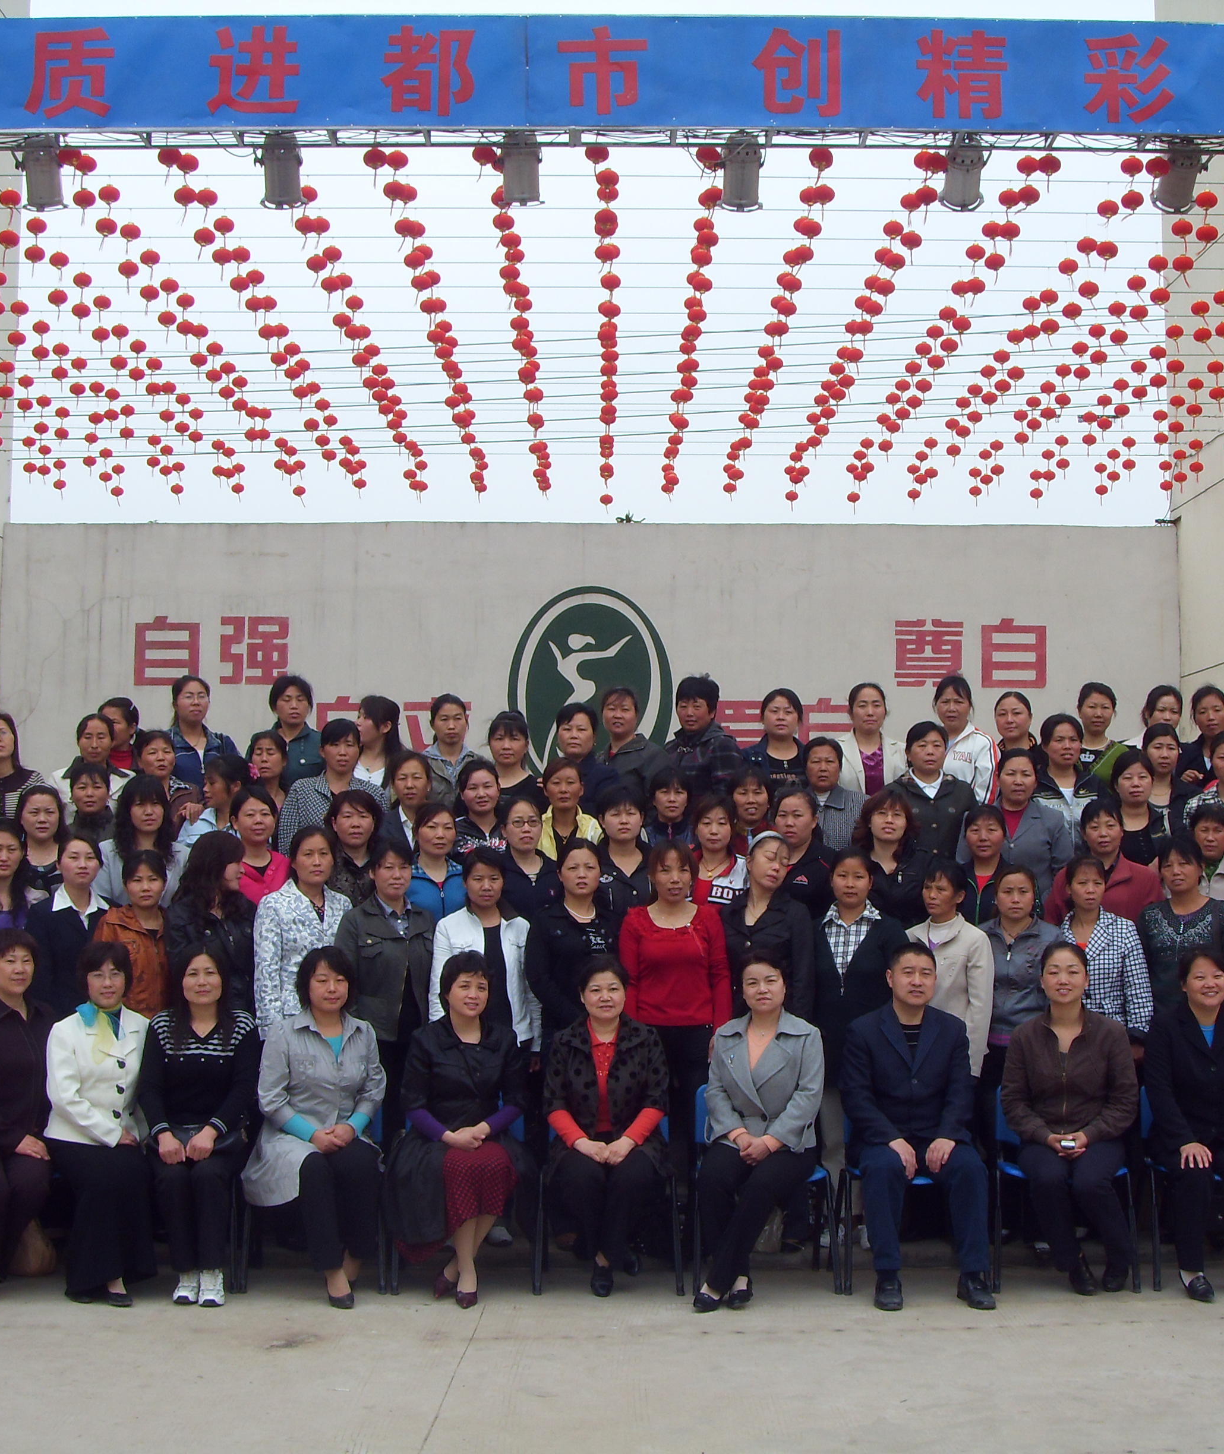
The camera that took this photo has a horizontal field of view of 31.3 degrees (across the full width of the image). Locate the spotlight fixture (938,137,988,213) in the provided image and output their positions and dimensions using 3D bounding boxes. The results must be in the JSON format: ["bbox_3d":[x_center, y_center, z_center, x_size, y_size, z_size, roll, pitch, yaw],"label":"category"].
[{"bbox_3d":[1.986,-3.132,12.342,0.250,0.260,0.390,0,-46,-2],"label":"spotlight fixture"}]

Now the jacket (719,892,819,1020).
[{"bbox_3d":[0.635,0.962,8.854,0.430,0.580,0.270,0,-4,-5],"label":"jacket"}]

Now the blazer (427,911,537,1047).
[{"bbox_3d":[-0.508,1.018,8.774,0.460,0.580,0.280,1,-4,-10],"label":"blazer"}]

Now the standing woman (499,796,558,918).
[{"bbox_3d":[-0.357,1.106,9.402,0.460,1.620,0.290,0,-4,-6],"label":"standing woman"}]

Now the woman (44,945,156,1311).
[{"bbox_3d":[-1.883,1.430,8.048,0.440,1.270,0.660,1,-4,-18],"label":"woman"}]

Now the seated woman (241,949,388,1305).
[{"bbox_3d":[-1.055,1.405,7.789,0.500,1.226,0.720,1,-4,-9],"label":"seated woman"}]

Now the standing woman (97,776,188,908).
[{"bbox_3d":[-1.951,1.036,9.049,0.440,1.654,0.290,1,-4,-8],"label":"standing woman"}]

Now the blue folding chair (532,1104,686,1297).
[{"bbox_3d":[-0.009,1.663,7.951,0.540,0.740,0.530,0,-4,0],"label":"blue folding chair"}]

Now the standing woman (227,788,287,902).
[{"bbox_3d":[-1.520,1.093,9.345,0.440,1.630,0.280,0,-4,-6],"label":"standing woman"}]

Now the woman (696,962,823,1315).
[{"bbox_3d":[0.545,1.465,8.065,0.500,1.219,0.760,-1,-4,12],"label":"woman"}]

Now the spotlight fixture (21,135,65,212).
[{"bbox_3d":[-3.285,-3.189,12.600,0.280,0.410,0.280,-3,24,1],"label":"spotlight fixture"}]

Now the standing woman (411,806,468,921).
[{"bbox_3d":[-0.725,1.095,9.045,0.440,1.545,0.290,0,-4,-3],"label":"standing woman"}]

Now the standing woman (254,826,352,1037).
[{"bbox_3d":[-1.265,1.224,8.967,0.430,1.640,0.300,1,-4,-16],"label":"standing woman"}]

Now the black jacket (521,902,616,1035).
[{"bbox_3d":[-0.159,1.034,8.980,0.430,0.660,0.280,1,-4,-10],"label":"black jacket"}]

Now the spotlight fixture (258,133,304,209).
[{"bbox_3d":[-1.875,-3.150,12.343,0.250,0.390,0.260,0,36,0],"label":"spotlight fixture"}]

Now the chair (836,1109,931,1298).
[{"bbox_3d":[1.134,1.706,8.234,0.510,0.760,0.520,0,-4,0],"label":"chair"}]

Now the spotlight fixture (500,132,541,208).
[{"bbox_3d":[-0.529,-3.220,12.600,0.280,0.410,0.280,0,18,0],"label":"spotlight fixture"}]

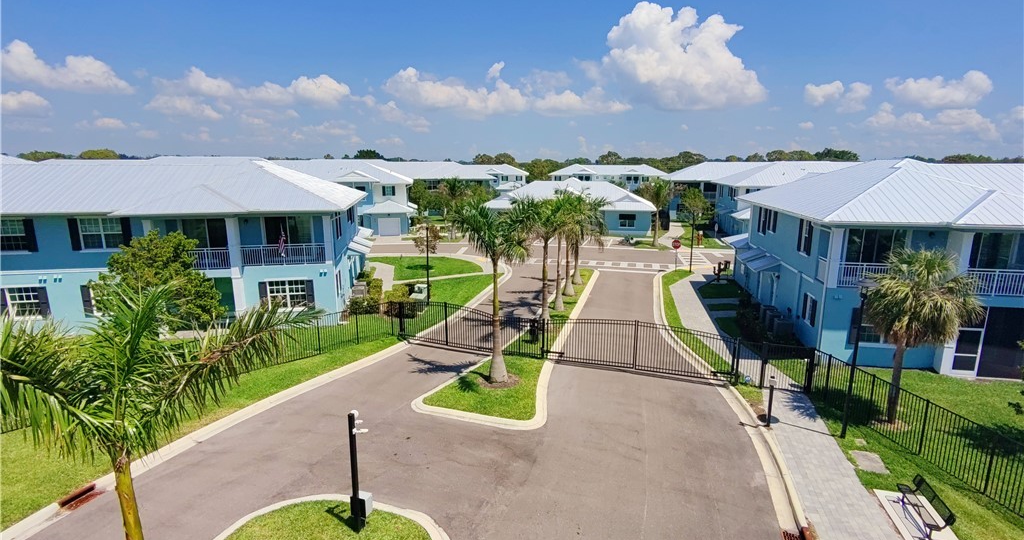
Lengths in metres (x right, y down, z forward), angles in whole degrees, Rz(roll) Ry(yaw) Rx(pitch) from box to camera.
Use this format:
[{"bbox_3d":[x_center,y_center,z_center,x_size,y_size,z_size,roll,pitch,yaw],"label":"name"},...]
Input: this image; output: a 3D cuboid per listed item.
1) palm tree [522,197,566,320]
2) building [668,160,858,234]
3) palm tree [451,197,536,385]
[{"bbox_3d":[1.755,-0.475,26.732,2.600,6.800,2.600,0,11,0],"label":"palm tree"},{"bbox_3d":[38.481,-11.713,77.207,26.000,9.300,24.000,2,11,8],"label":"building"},{"bbox_3d":[-0.679,1.007,20.487,3.500,7.500,3.500,0,11,0],"label":"palm tree"}]

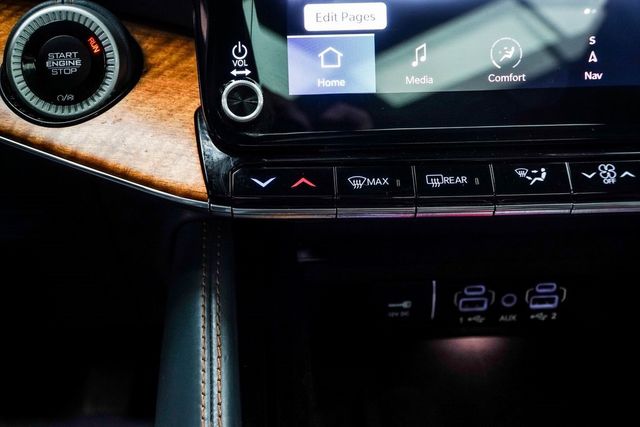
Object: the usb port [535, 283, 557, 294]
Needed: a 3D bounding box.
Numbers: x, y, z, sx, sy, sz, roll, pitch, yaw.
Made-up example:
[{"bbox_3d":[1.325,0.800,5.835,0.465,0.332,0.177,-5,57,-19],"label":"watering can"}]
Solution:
[{"bbox_3d":[0.124,0.039,0.443,0.011,0.006,0.009,-2,30,-2],"label":"usb port"}]

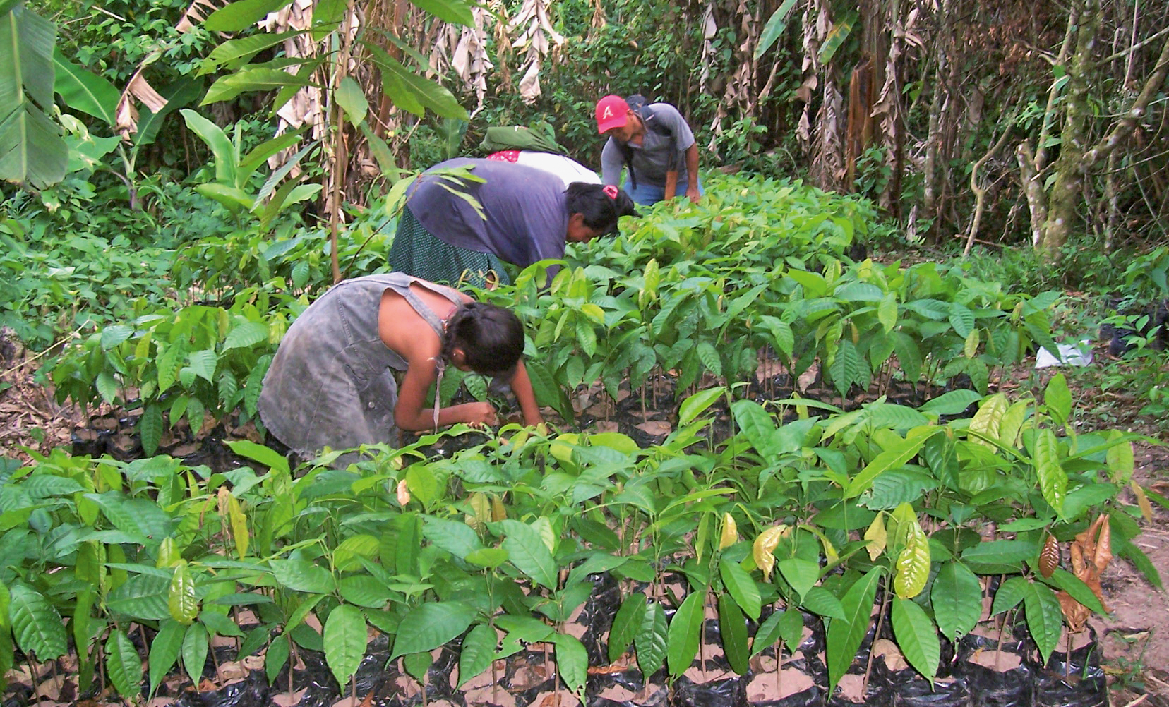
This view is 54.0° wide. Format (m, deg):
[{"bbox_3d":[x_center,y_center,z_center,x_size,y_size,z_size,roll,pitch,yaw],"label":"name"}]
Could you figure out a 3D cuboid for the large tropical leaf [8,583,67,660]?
[{"bbox_3d":[-0.866,0.425,1.820,0.090,0.125,0.060,-1,12,-6],"label":"large tropical leaf"}]

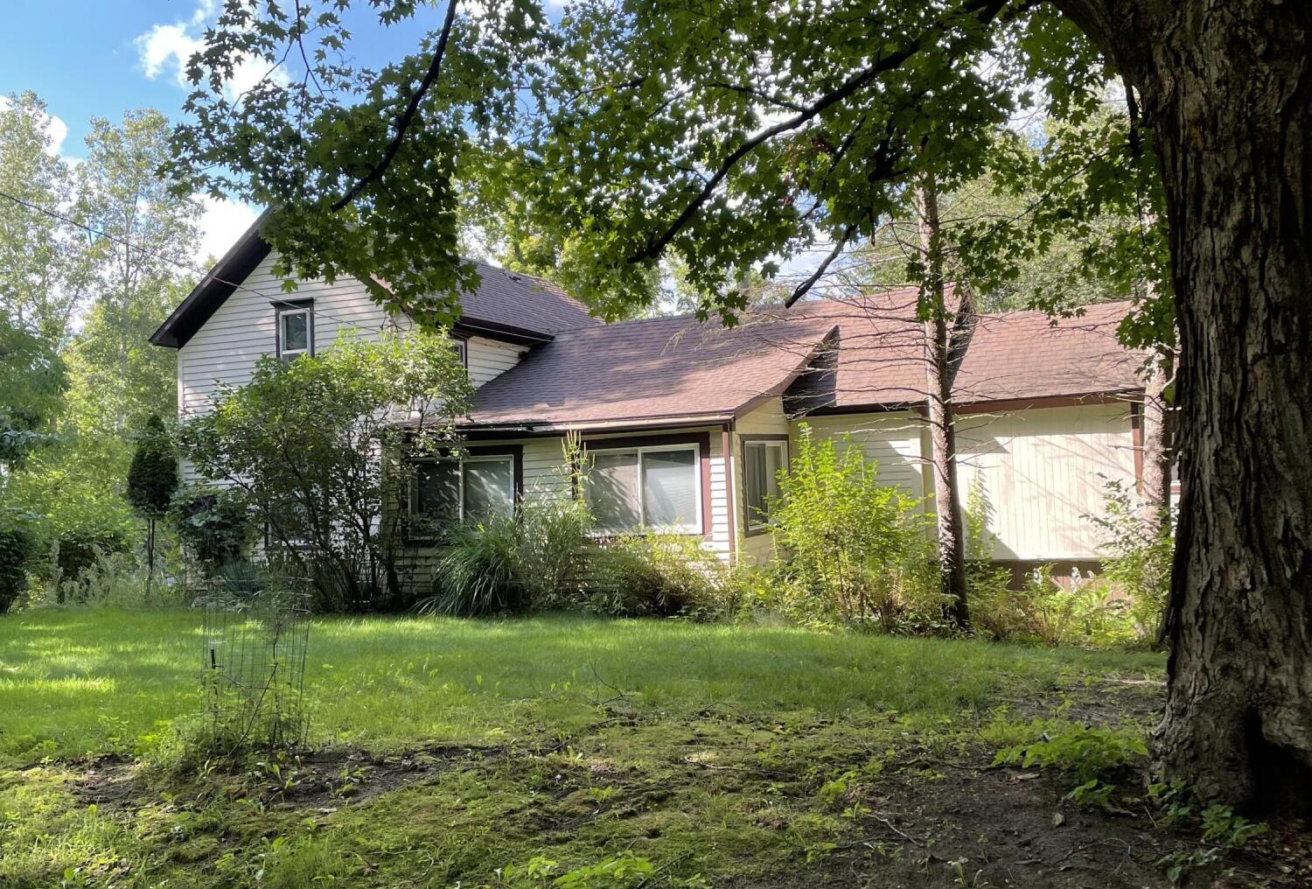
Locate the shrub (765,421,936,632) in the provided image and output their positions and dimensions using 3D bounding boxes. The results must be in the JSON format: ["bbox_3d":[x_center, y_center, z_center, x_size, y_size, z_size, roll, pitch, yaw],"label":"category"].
[{"bbox_3d":[2.525,1.057,16.800,1.950,2.500,1.750,-3,-2,22],"label":"shrub"}]

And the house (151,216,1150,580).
[{"bbox_3d":[0.427,-0.869,24.284,16.500,6.850,9.100,-3,-2,22],"label":"house"}]

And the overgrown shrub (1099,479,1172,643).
[{"bbox_3d":[5.457,1.347,14.800,1.050,1.850,1.000,-3,-2,22],"label":"overgrown shrub"}]

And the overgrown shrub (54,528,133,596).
[{"bbox_3d":[-10.615,2.257,24.800,1.350,1.400,1.200,-3,-2,22],"label":"overgrown shrub"}]

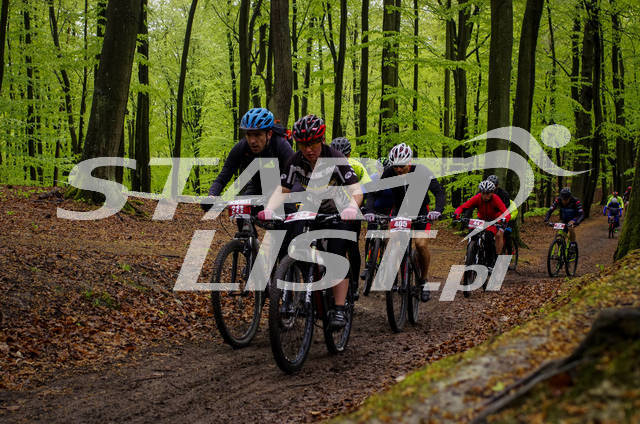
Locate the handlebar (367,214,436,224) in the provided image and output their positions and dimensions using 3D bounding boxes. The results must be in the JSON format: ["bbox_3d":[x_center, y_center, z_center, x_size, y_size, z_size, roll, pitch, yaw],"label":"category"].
[{"bbox_3d":[0.755,0.070,8.400,0.680,0.090,0.170,0,-1,13],"label":"handlebar"}]

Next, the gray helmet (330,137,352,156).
[{"bbox_3d":[0.231,-0.693,9.800,0.205,0.175,0.275,2,11,30],"label":"gray helmet"}]

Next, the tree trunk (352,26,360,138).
[{"bbox_3d":[1.510,-5.334,38.000,0.250,4.614,0.250,-1,3,0],"label":"tree trunk"}]

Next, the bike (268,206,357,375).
[{"bbox_3d":[-0.020,0.495,6.120,0.680,1.020,1.800,0,-1,16],"label":"bike"}]

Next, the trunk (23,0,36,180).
[{"bbox_3d":[-9.438,-3.886,30.000,0.240,5.858,0.240,-2,3,0],"label":"trunk"}]

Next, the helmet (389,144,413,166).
[{"bbox_3d":[0.750,-0.535,8.600,0.215,0.175,0.285,0,21,7],"label":"helmet"}]

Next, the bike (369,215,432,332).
[{"bbox_3d":[0.790,0.560,8.500,0.680,1.030,1.800,0,-1,13],"label":"bike"}]

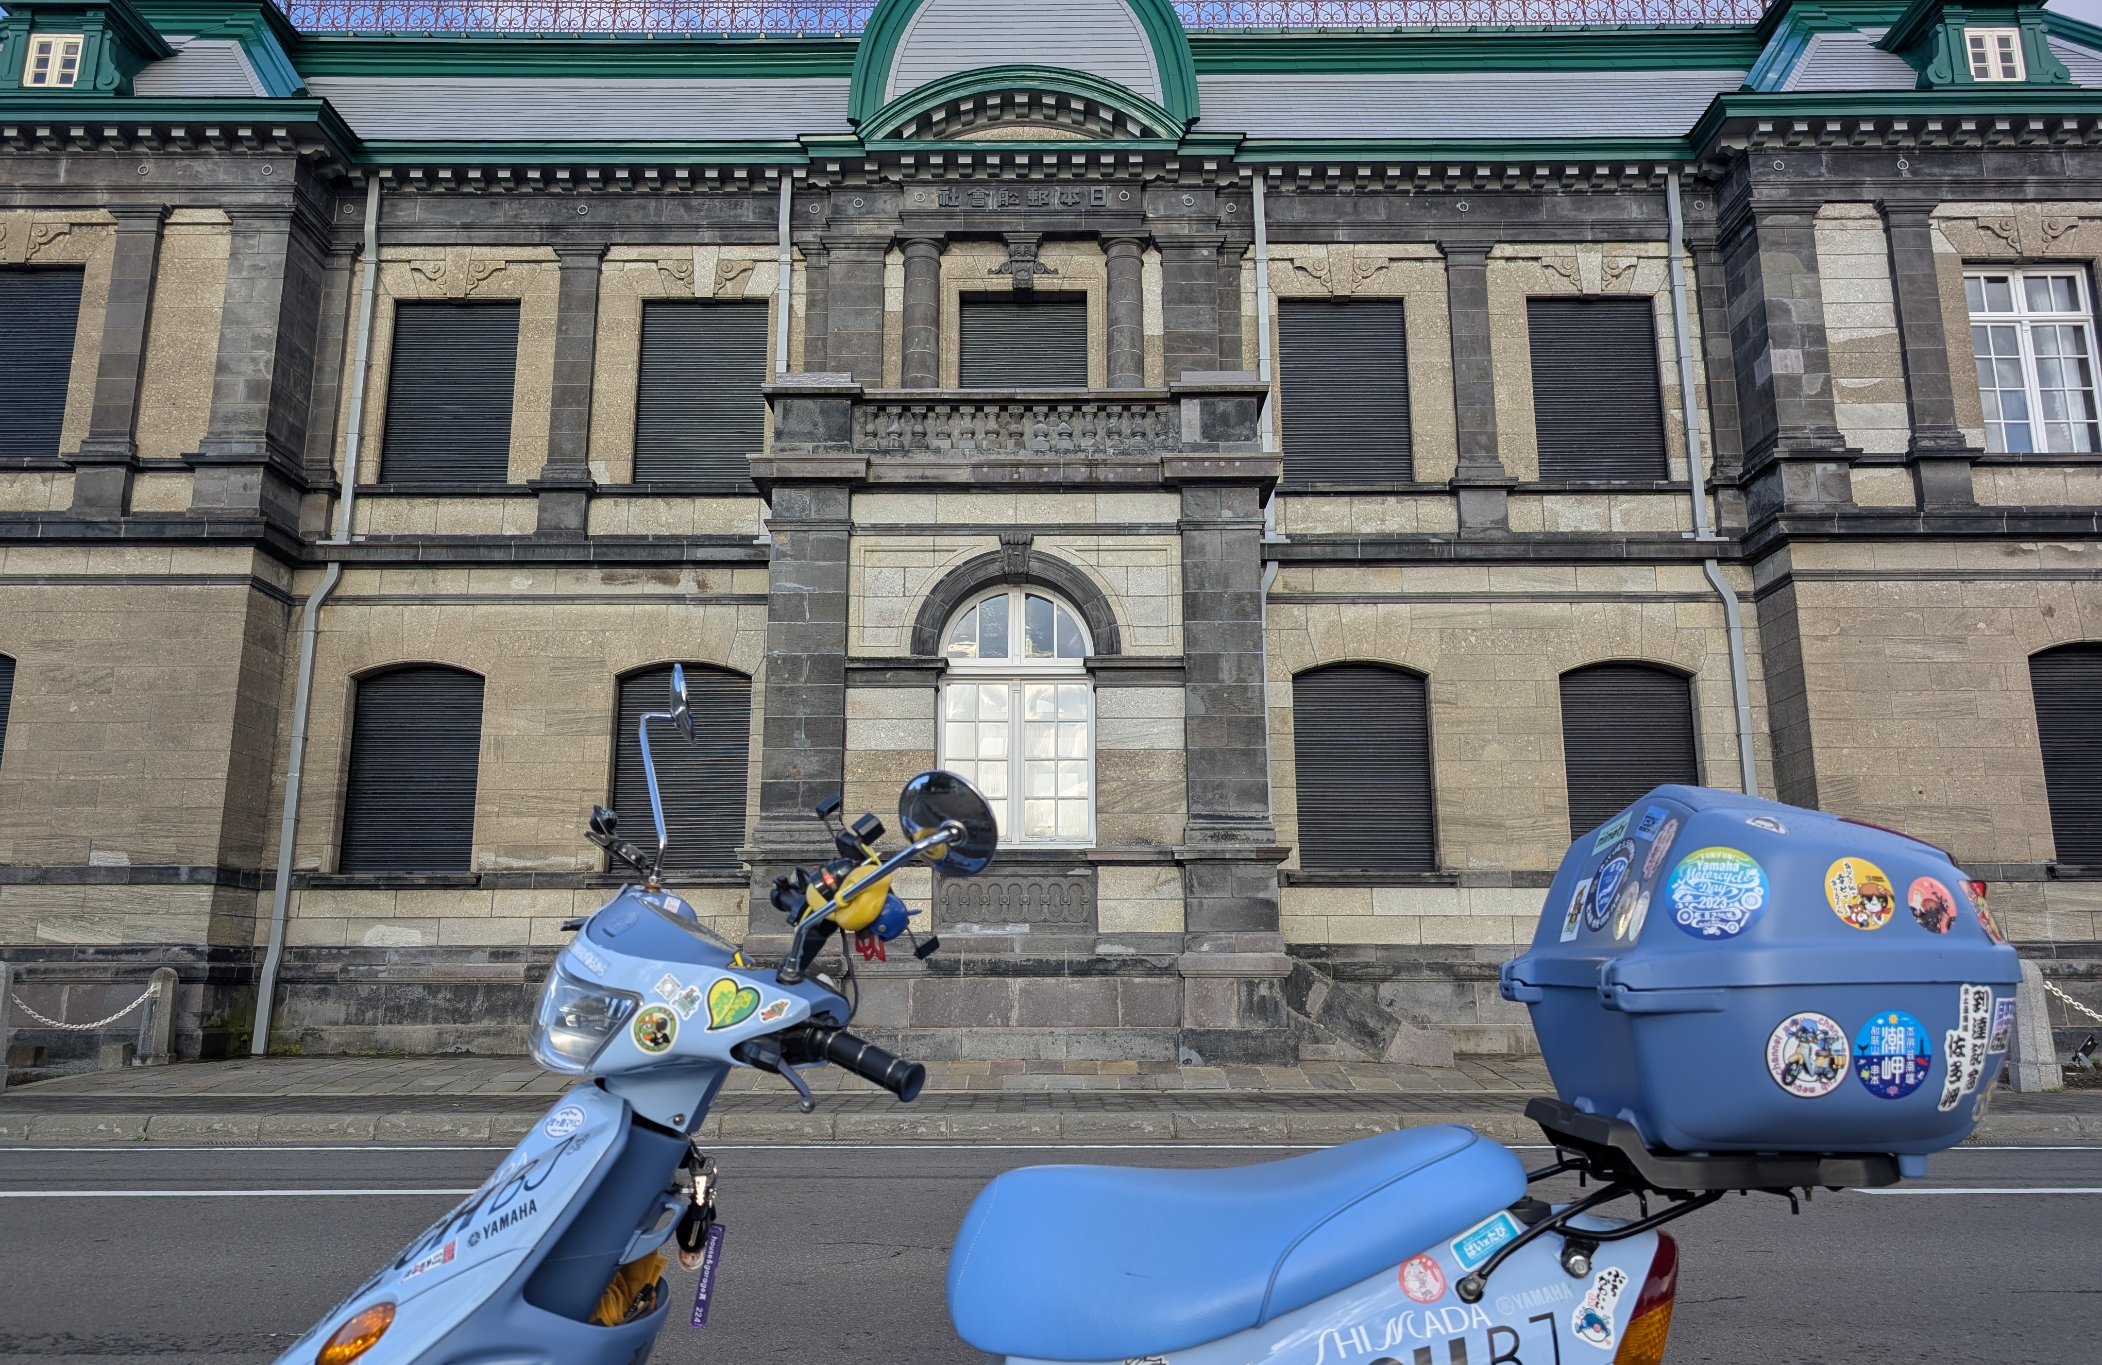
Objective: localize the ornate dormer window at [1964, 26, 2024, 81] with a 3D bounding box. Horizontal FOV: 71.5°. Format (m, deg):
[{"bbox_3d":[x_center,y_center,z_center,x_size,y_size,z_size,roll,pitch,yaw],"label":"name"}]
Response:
[{"bbox_3d":[8.937,-5.956,13.826,0.543,0.560,0.120,0,-11,0],"label":"ornate dormer window"}]

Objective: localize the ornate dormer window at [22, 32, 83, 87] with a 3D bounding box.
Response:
[{"bbox_3d":[-9.494,-5.923,13.885,0.540,0.572,0.120,0,-11,0],"label":"ornate dormer window"}]

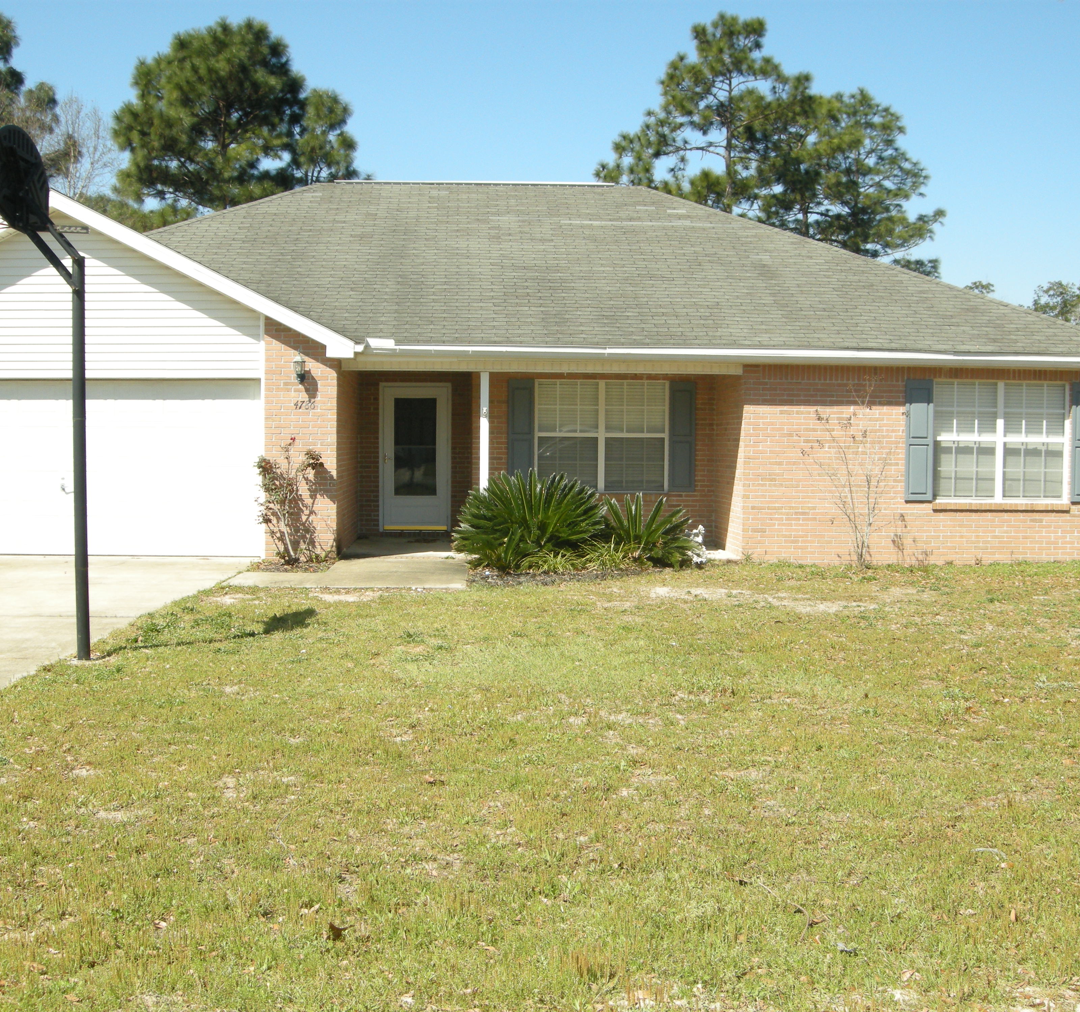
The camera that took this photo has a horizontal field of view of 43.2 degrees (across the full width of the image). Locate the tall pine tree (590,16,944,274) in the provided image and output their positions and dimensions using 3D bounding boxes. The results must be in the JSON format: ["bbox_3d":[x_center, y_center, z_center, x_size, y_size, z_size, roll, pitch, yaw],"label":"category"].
[{"bbox_3d":[7.058,-8.000,41.700,10.500,14.500,9.500,0,3,-2],"label":"tall pine tree"}]

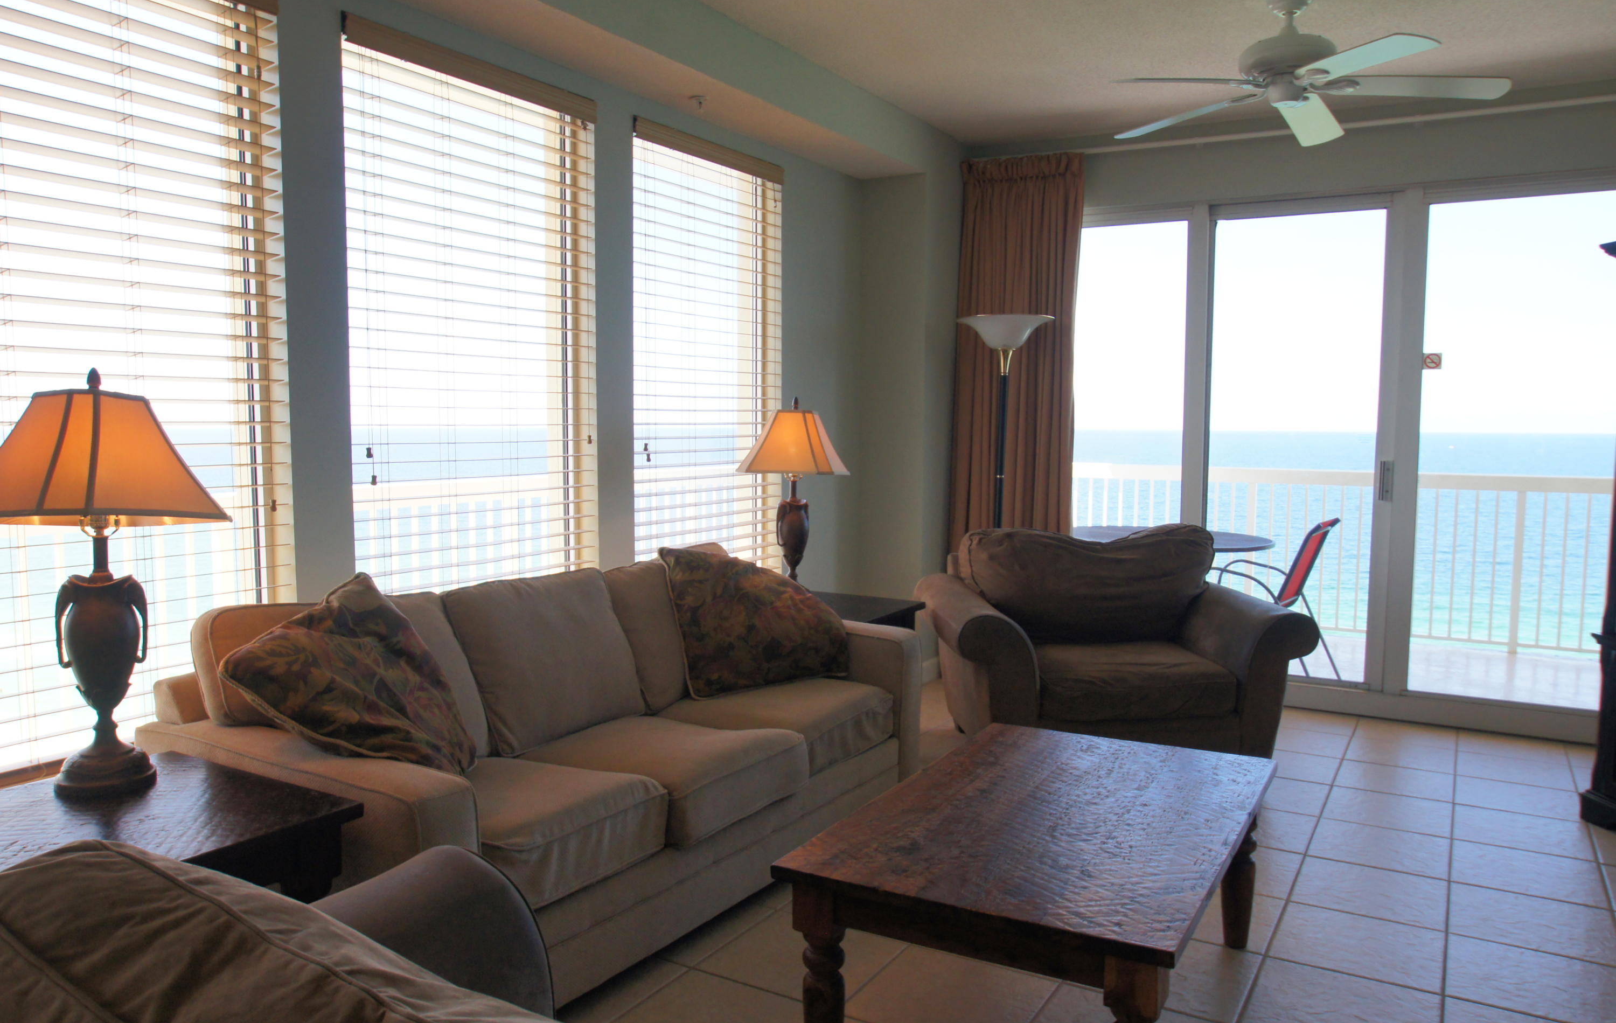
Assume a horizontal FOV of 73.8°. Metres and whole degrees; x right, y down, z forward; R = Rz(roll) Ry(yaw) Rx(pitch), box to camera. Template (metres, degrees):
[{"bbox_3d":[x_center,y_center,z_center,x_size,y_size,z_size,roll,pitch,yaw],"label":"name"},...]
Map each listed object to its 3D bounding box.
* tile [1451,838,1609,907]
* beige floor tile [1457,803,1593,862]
[{"bbox_3d":[2.027,1.024,3.038,0.358,0.012,0.354,2,5,32],"label":"tile"},{"bbox_3d":[2.424,1.095,3.657,0.392,0.010,0.392,3,5,32],"label":"beige floor tile"}]

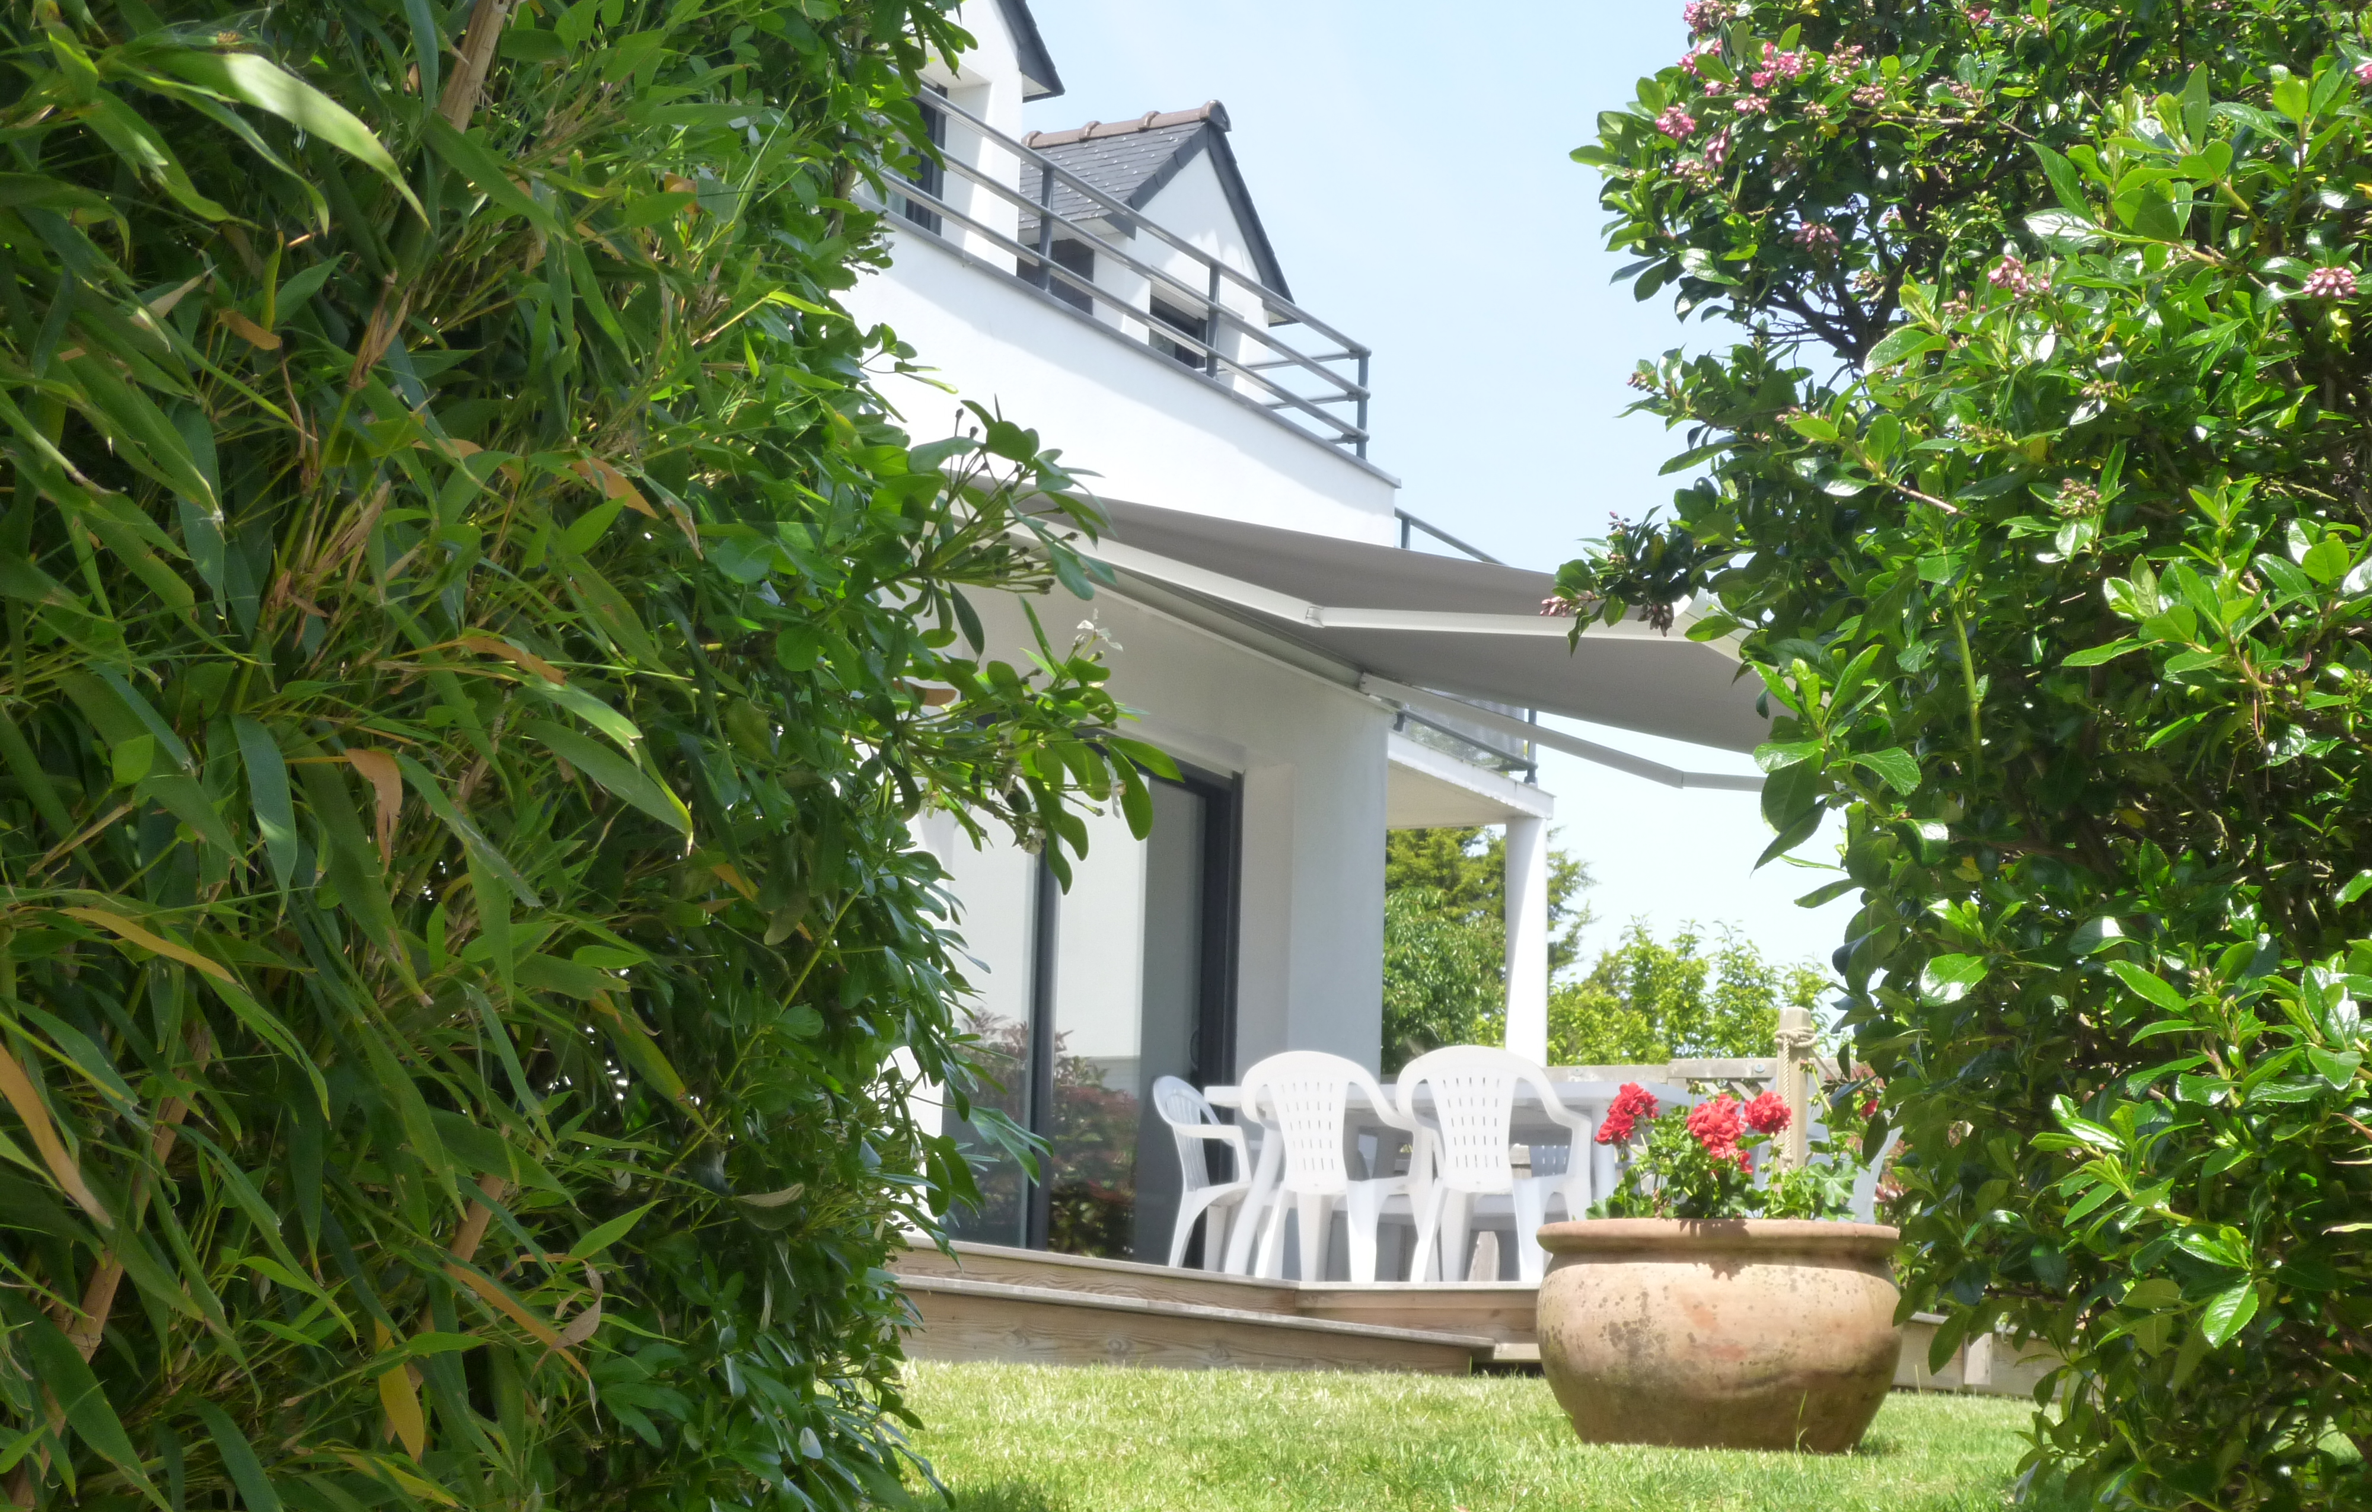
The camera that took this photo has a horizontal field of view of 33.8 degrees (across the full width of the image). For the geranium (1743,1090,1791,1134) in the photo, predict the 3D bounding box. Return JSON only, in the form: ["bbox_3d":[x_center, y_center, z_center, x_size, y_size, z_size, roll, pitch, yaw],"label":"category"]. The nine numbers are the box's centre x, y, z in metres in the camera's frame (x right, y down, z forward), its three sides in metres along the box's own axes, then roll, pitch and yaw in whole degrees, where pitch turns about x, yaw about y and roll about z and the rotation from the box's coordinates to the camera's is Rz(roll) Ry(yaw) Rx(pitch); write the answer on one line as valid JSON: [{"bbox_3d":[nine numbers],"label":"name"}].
[{"bbox_3d":[0.855,0.526,5.750,0.070,0.061,0.060,0,-11,8],"label":"geranium"}]

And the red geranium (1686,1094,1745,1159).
[{"bbox_3d":[0.768,0.538,5.670,0.084,0.091,0.082,0,-11,8],"label":"red geranium"}]

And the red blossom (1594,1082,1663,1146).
[{"bbox_3d":[0.649,0.525,5.720,0.093,0.089,0.081,0,-11,7],"label":"red blossom"}]

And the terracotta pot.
[{"bbox_3d":[0.783,0.865,5.750,0.533,0.328,0.533,0,-11,8],"label":"terracotta pot"}]

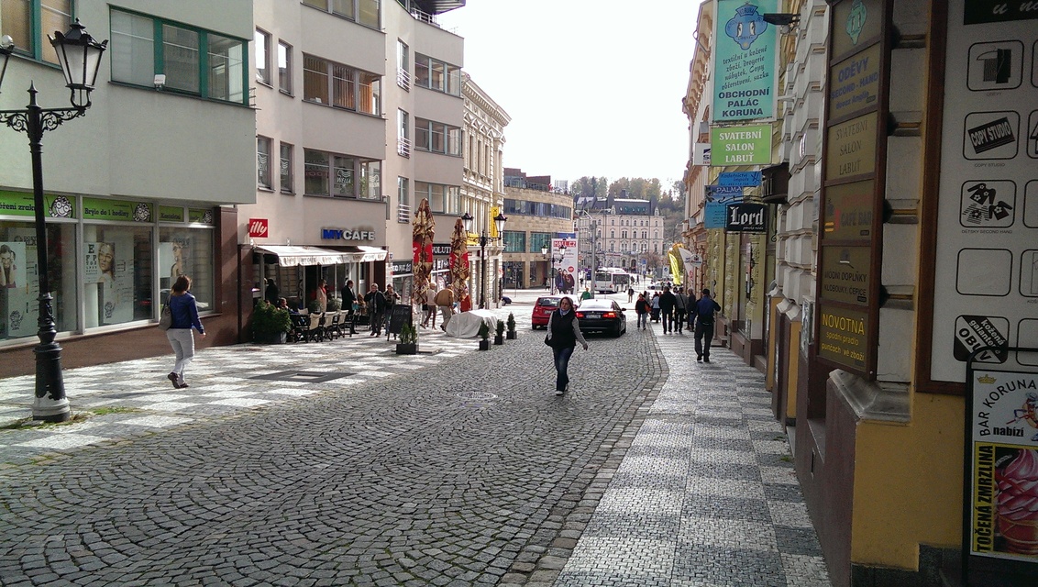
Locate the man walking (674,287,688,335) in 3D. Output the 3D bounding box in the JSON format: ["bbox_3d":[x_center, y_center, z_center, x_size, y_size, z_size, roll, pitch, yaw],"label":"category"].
[{"bbox_3d":[6.194,0.657,29.449,0.520,1.760,0.400,1,3,10],"label":"man walking"}]

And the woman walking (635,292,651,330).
[{"bbox_3d":[5.475,0.774,33.876,0.550,1.600,0.420,1,4,8],"label":"woman walking"}]

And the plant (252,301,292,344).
[{"bbox_3d":[-6.751,0.742,21.061,0.920,1.180,0.700,2,4,10],"label":"plant"}]

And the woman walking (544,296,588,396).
[{"bbox_3d":[0.777,0.872,12.700,0.660,1.650,0.480,1,4,7],"label":"woman walking"}]

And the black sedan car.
[{"bbox_3d":[3.000,0.830,28.653,1.790,1.400,4.550,1,0,10],"label":"black sedan car"}]

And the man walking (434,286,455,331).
[{"bbox_3d":[-2.701,0.537,28.250,0.600,1.720,0.500,2,4,20],"label":"man walking"}]

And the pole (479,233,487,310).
[{"bbox_3d":[-1.356,-0.475,28.882,0.350,3.750,0.350,2,4,10],"label":"pole"}]

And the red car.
[{"bbox_3d":[1.676,0.808,34.805,1.680,1.480,3.850,2,0,8],"label":"red car"}]

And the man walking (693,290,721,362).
[{"bbox_3d":[4.692,0.769,19.010,0.600,1.750,0.450,2,4,10],"label":"man walking"}]

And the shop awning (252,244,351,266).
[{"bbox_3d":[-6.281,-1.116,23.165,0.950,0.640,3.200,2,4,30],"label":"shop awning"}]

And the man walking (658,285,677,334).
[{"bbox_3d":[5.533,0.629,28.600,0.600,1.790,0.420,1,4,7],"label":"man walking"}]

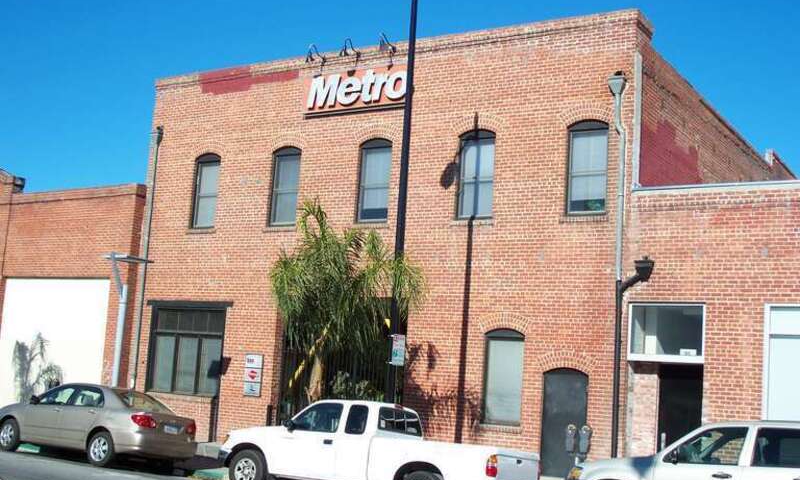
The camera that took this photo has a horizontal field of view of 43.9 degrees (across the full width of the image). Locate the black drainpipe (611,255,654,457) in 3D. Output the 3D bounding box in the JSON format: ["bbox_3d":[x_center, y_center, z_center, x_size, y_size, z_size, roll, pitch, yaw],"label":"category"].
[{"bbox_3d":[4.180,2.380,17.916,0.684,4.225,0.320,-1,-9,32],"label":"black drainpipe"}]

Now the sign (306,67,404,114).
[{"bbox_3d":[-1.077,-3.384,22.570,2.945,0.993,0.200,-1,-9,32],"label":"sign"}]

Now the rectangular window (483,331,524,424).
[{"bbox_3d":[2.052,2.676,19.512,0.850,1.858,0.150,-1,-9,32],"label":"rectangular window"}]

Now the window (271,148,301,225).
[{"bbox_3d":[-2.649,-1.242,23.199,0.834,1.851,0.150,-1,-9,32],"label":"window"}]

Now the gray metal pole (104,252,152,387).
[{"bbox_3d":[-5.811,2.318,20.287,0.620,4.080,0.750,-1,-9,32],"label":"gray metal pole"}]

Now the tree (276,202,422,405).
[{"bbox_3d":[-1.031,1.753,17.223,2.760,4.883,2.700,-1,-9,32],"label":"tree"}]

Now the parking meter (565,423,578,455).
[{"bbox_3d":[2.548,2.946,14.744,0.160,0.468,0.130,-1,-9,32],"label":"parking meter"}]

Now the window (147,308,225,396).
[{"bbox_3d":[-5.179,2.674,24.061,2.443,2.080,0.150,-1,-9,32],"label":"window"}]

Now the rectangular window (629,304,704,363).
[{"bbox_3d":[4.802,1.675,17.901,1.372,1.035,0.130,-1,-9,32],"label":"rectangular window"}]

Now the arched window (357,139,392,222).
[{"bbox_3d":[-0.557,-1.321,22.097,0.843,1.883,0.150,-1,-9,32],"label":"arched window"}]

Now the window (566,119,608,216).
[{"bbox_3d":[3.680,-1.420,19.421,0.825,1.883,0.150,-1,-9,32],"label":"window"}]

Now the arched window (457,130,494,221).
[{"bbox_3d":[1.603,-1.372,20.733,0.843,1.883,0.150,-1,-9,32],"label":"arched window"}]

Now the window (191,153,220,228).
[{"bbox_3d":[-4.818,-1.222,24.788,0.843,1.883,0.150,-1,-9,32],"label":"window"}]

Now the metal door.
[{"bbox_3d":[3.091,3.419,18.671,0.908,2.025,0.120,-1,-9,32],"label":"metal door"}]

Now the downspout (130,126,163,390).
[{"bbox_3d":[-6.427,0.909,24.967,0.240,7.718,0.220,-1,-9,32],"label":"downspout"}]

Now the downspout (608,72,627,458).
[{"bbox_3d":[4.001,0.730,18.616,0.373,8.011,0.240,-1,-9,32],"label":"downspout"}]

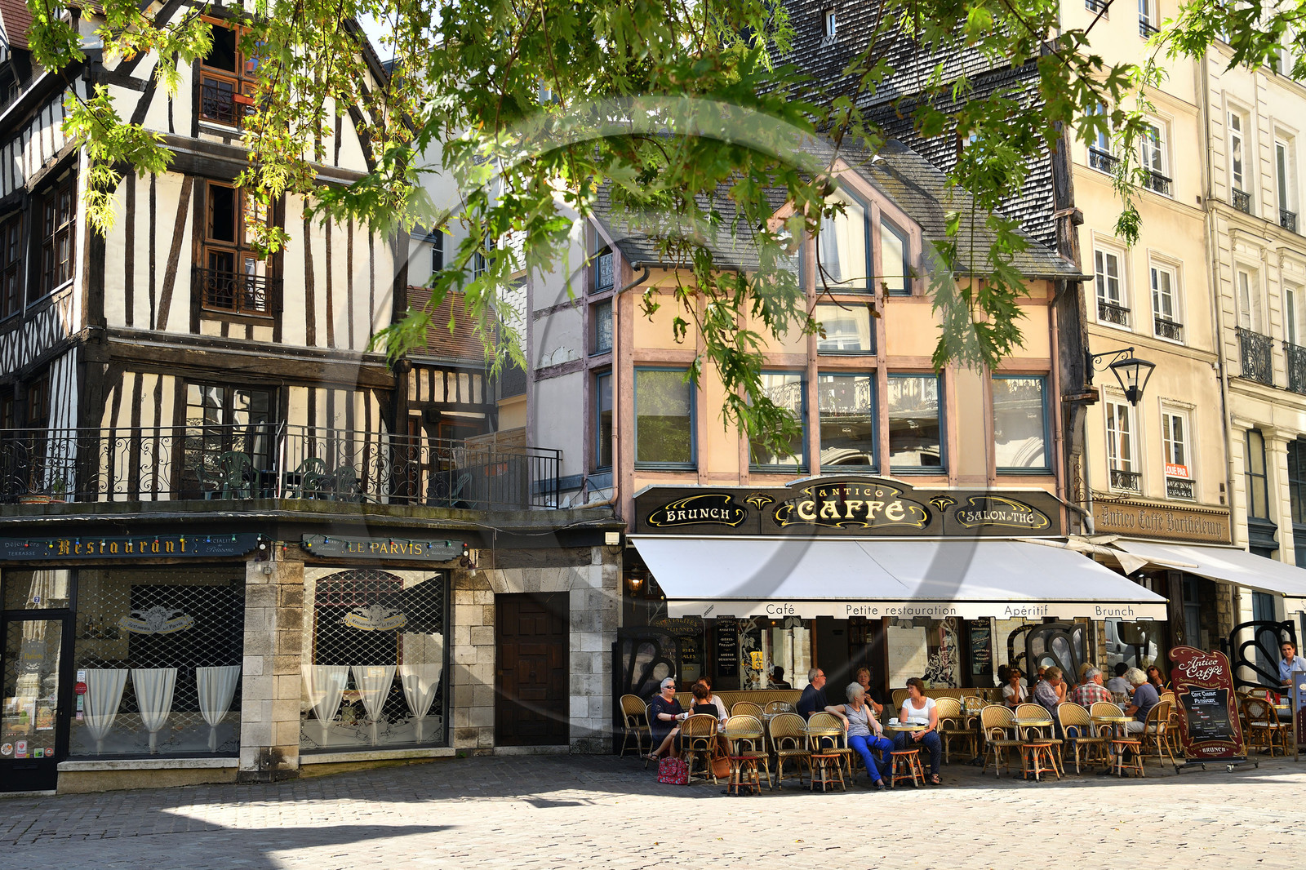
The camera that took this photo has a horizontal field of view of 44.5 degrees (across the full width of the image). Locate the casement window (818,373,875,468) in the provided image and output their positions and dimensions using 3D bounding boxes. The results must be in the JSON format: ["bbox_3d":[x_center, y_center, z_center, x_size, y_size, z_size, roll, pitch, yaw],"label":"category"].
[{"bbox_3d":[2.955,-0.213,24.294,0.909,1.530,0.120,1,-8,-10],"label":"casement window"}]

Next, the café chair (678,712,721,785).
[{"bbox_3d":[0.600,3.946,20.154,0.465,0.880,0.540,2,-8,-17],"label":"café chair"}]

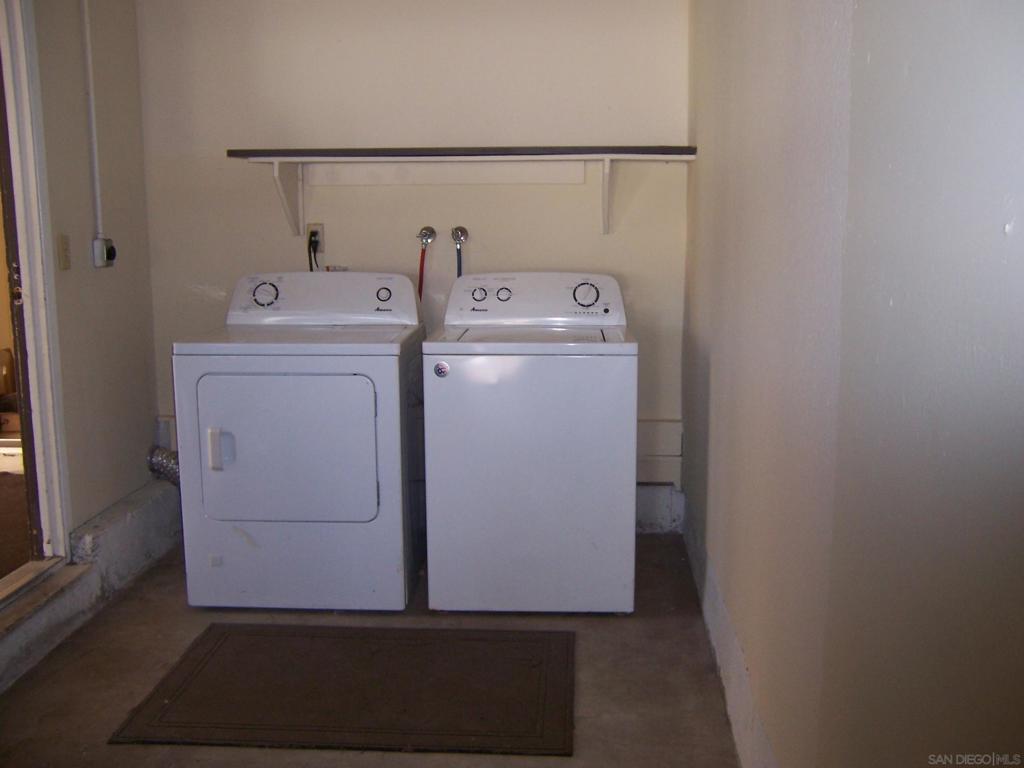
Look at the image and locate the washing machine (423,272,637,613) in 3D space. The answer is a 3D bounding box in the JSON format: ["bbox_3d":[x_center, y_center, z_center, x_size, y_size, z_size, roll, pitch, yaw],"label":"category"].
[{"bbox_3d":[0.076,0.172,3.533,0.695,1.105,0.680,0,10,3],"label":"washing machine"}]

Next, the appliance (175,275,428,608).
[{"bbox_3d":[-0.712,0.175,3.533,0.738,1.105,0.700,0,10,3],"label":"appliance"}]

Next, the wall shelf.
[{"bbox_3d":[-0.184,-0.731,3.743,1.720,0.317,0.290,0,10,2],"label":"wall shelf"}]

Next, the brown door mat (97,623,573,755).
[{"bbox_3d":[-0.415,0.857,2.816,1.187,0.010,0.726,0,10,4],"label":"brown door mat"}]

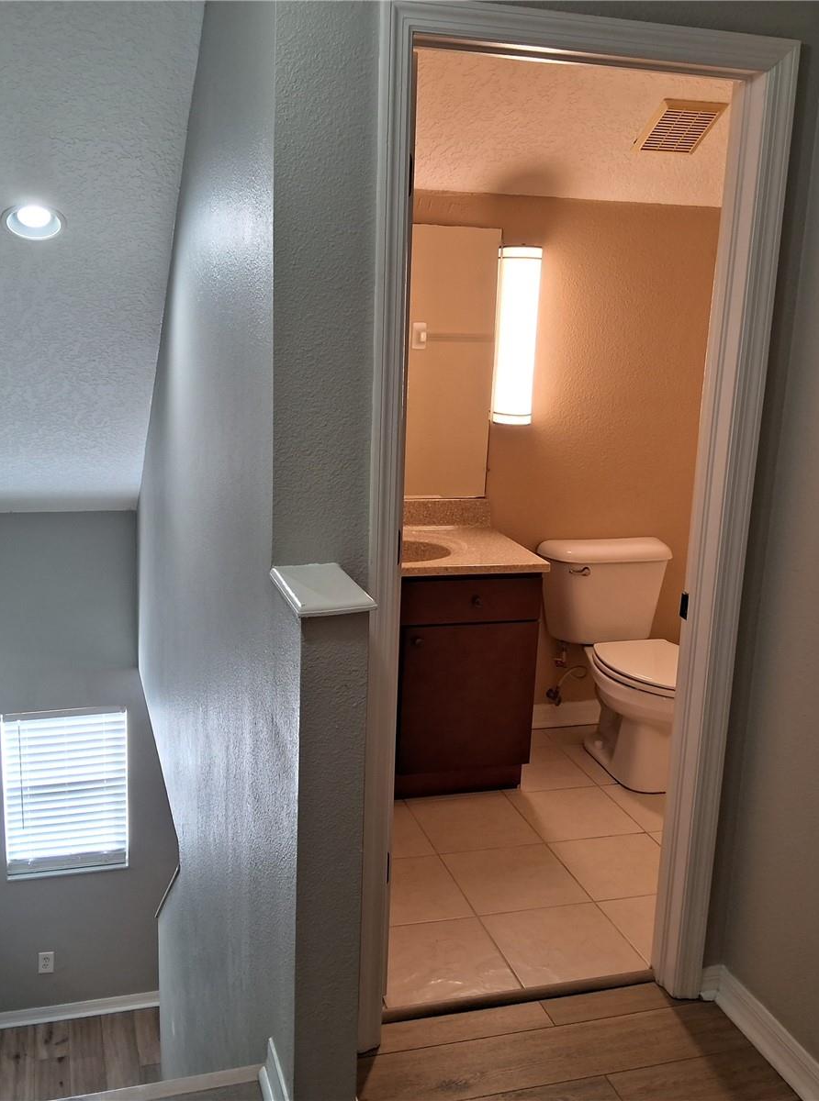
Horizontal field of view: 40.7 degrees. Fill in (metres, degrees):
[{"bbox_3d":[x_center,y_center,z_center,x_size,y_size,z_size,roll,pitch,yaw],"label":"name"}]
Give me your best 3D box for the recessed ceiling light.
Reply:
[{"bbox_3d":[-1.113,-0.984,3.267,0.185,0.050,0.185,-2,-21,-17],"label":"recessed ceiling light"}]

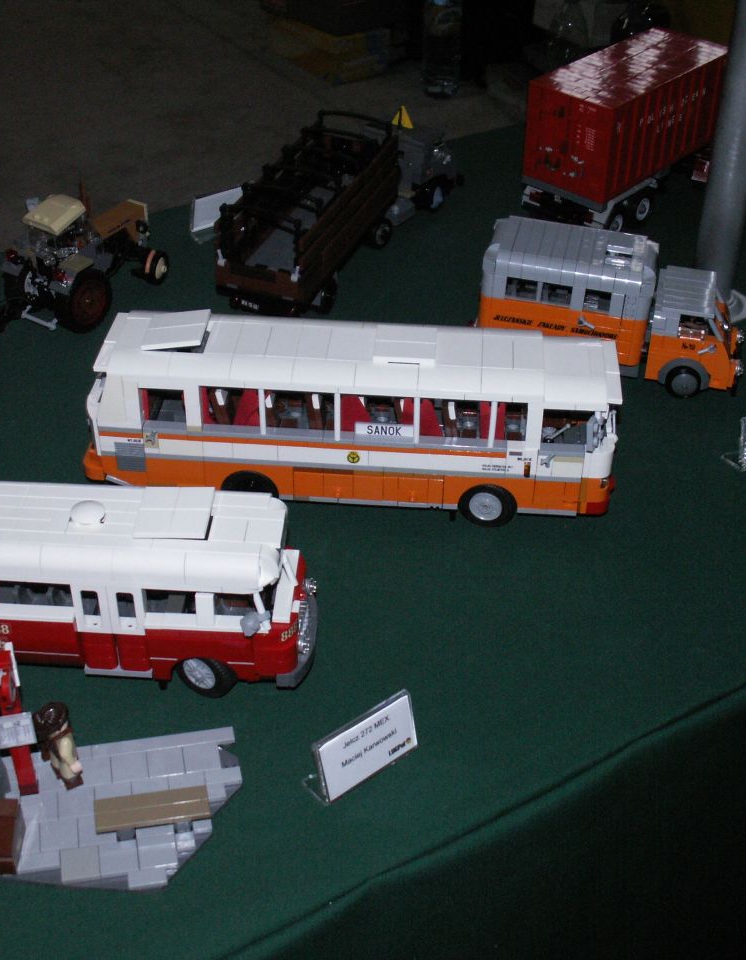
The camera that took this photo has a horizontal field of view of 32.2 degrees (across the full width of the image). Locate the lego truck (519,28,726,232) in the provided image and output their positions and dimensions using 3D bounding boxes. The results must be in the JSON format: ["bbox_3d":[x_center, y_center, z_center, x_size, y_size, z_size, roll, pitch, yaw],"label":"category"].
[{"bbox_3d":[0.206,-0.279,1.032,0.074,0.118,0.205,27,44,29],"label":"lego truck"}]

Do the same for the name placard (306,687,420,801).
[{"bbox_3d":[-0.004,0.115,0.569,0.053,0.031,0.016,-26,46,-32],"label":"name placard"}]

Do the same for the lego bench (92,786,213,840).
[{"bbox_3d":[-0.092,0.138,0.541,0.048,0.009,0.016,-6,38,-11],"label":"lego bench"}]

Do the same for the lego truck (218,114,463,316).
[{"bbox_3d":[-0.020,-0.207,0.945,0.083,0.090,0.273,16,39,17],"label":"lego truck"}]

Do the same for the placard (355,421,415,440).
[{"bbox_3d":[0.006,-0.026,0.690,0.032,0.009,0.004,3,37,1],"label":"placard"}]

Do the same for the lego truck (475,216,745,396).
[{"bbox_3d":[0.155,-0.112,0.824,0.170,0.083,0.074,10,38,10],"label":"lego truck"}]

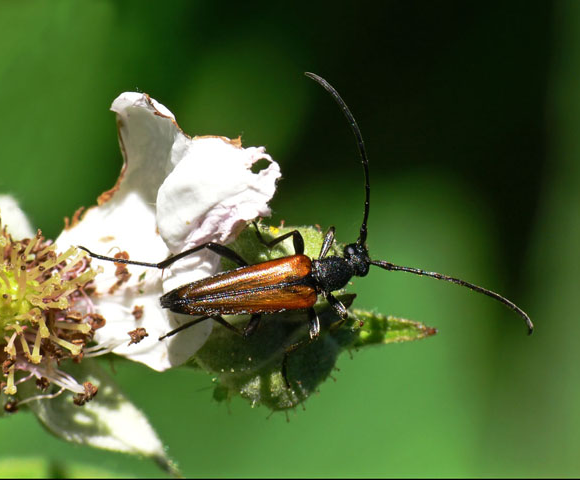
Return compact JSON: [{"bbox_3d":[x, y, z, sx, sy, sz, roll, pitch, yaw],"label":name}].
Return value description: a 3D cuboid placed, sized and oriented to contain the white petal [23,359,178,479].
[{"bbox_3d":[-0.008,0.008,0.109,0.003,0.008,0.002,-53,13,-10],"label":"white petal"}]

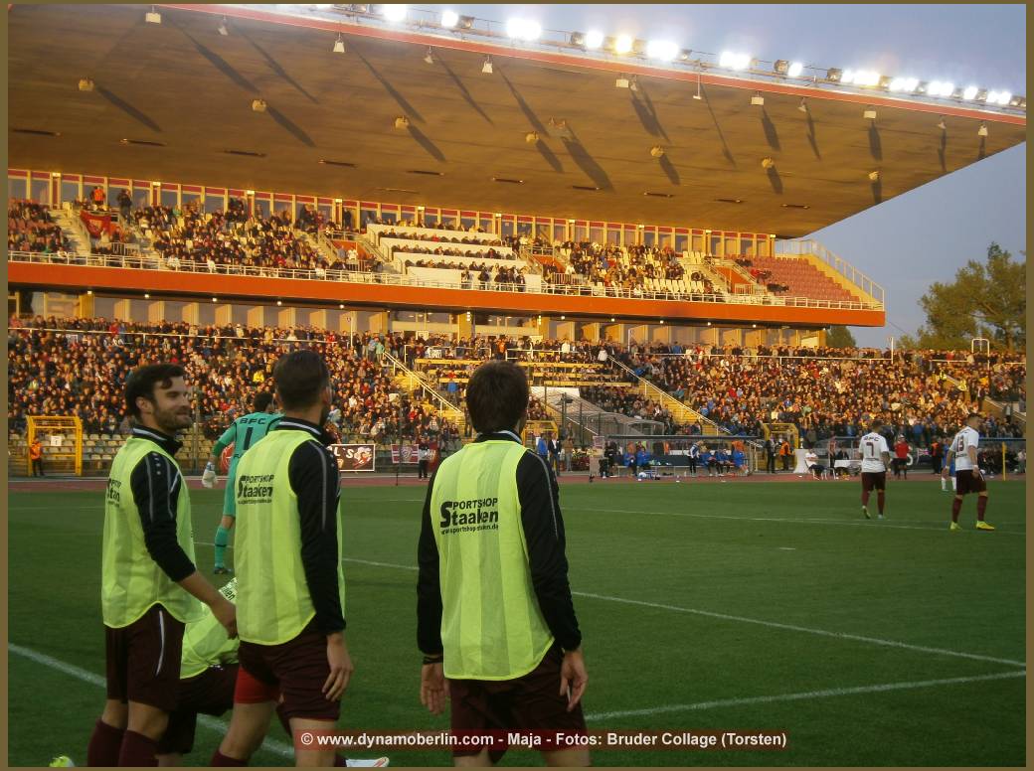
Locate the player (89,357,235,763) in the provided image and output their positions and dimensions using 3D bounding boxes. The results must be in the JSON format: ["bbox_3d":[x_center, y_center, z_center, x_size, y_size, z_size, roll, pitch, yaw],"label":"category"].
[{"bbox_3d":[-1.294,0.812,6.500,0.500,1.790,0.500,1,-2,-24],"label":"player"}]

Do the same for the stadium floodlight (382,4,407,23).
[{"bbox_3d":[-6.043,-18.368,88.364,1.100,0.950,0.600,1,6,-27],"label":"stadium floodlight"}]

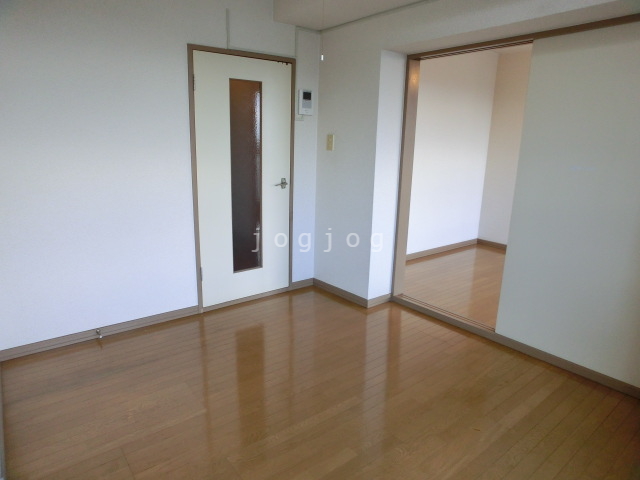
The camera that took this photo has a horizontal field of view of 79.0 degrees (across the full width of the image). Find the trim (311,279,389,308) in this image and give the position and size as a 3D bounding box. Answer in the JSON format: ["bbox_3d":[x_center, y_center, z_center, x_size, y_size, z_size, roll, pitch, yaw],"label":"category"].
[{"bbox_3d":[0.258,0.421,3.281,0.262,0.069,0.645,-9,17,-39],"label":"trim"}]

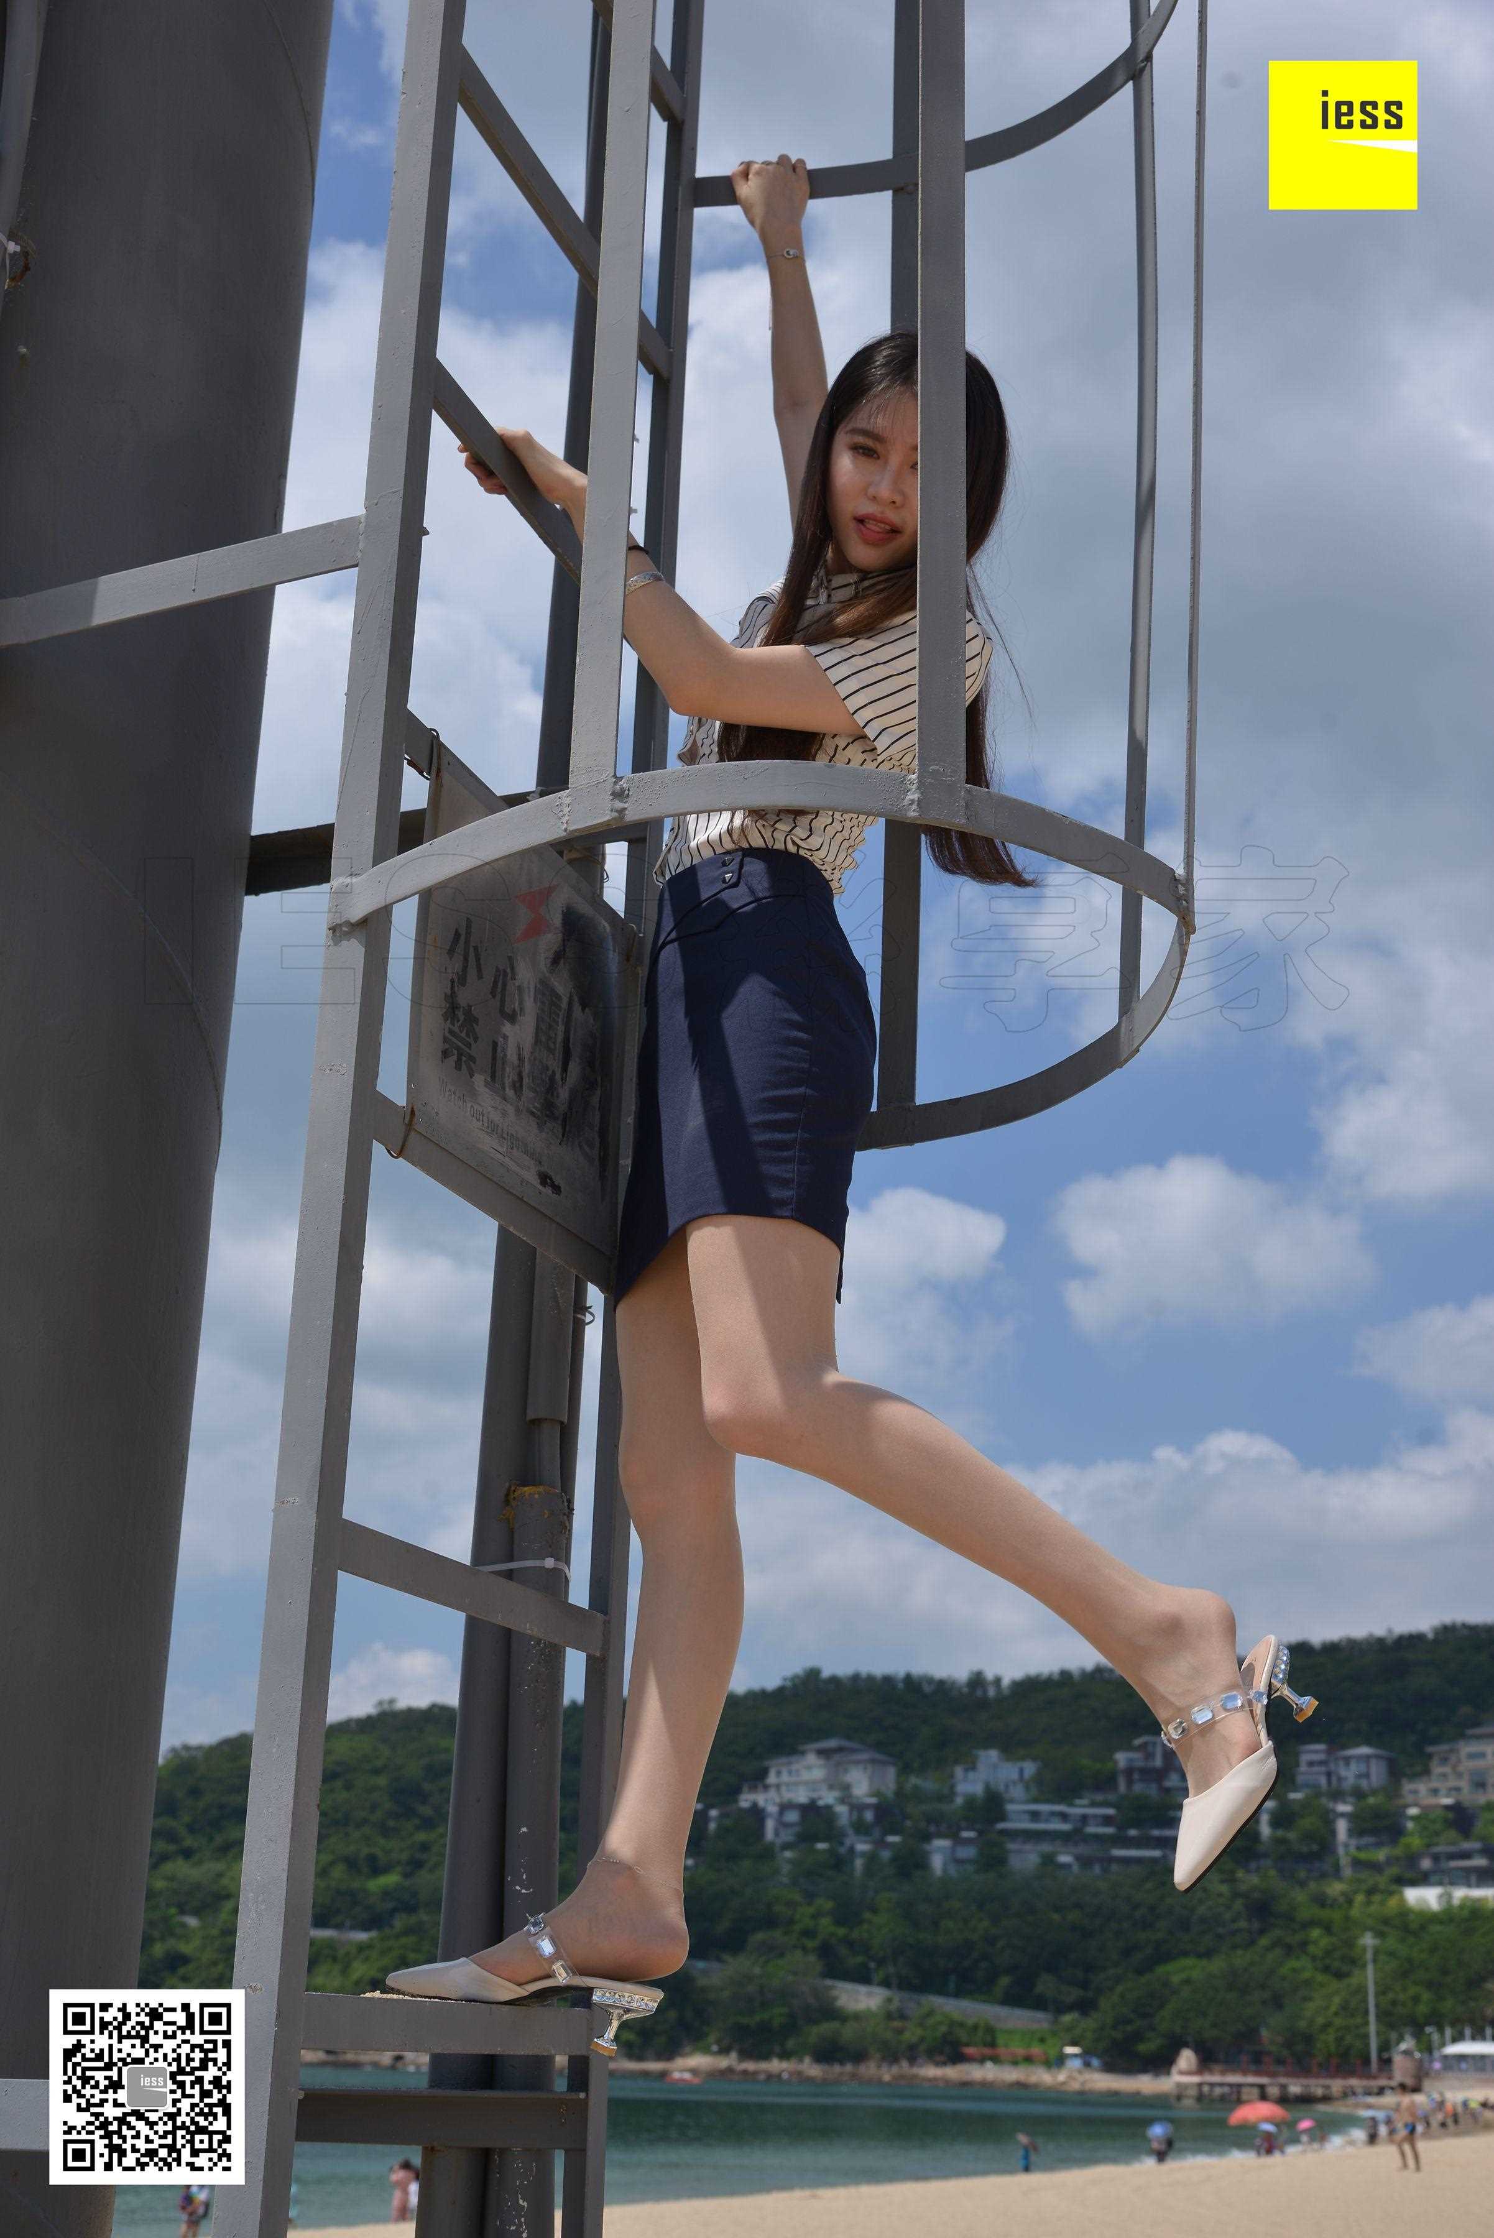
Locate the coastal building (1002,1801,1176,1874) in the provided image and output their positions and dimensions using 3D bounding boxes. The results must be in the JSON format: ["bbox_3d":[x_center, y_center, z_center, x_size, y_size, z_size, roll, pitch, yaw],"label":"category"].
[{"bbox_3d":[56.390,118.670,451.260,26.830,10.630,12.000,-4,-20,16],"label":"coastal building"}]

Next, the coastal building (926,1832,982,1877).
[{"bbox_3d":[34.330,121.660,452.680,8.170,6.600,8.000,-2,-19,12],"label":"coastal building"}]

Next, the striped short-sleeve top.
[{"bbox_3d":[0.074,-0.373,2.610,0.250,0.380,0.370,21,-21,-28],"label":"striped short-sleeve top"}]

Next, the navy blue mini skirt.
[{"bbox_3d":[-0.001,-0.049,2.500,0.230,0.400,0.320,9,-20,-16],"label":"navy blue mini skirt"}]

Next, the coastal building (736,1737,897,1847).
[{"bbox_3d":[12.180,117.100,475.650,24.290,17.160,15.000,-4,-20,18],"label":"coastal building"}]

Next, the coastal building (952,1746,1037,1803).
[{"bbox_3d":[43.120,113.790,474.650,12.720,8.770,10.000,-5,-20,18],"label":"coastal building"}]

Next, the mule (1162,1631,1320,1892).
[{"bbox_3d":[0.379,0.504,2.186,0.090,0.237,0.080,44,-36,4],"label":"mule"}]

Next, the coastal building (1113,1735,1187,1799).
[{"bbox_3d":[70.450,111.770,471.850,12.400,10.060,11.000,-4,-20,18],"label":"coastal building"}]

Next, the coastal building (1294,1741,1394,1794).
[{"bbox_3d":[101.650,110.640,466.400,13.330,7.640,11.000,-10,-22,31],"label":"coastal building"}]

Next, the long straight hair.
[{"bbox_3d":[0.127,-0.497,2.640,0.300,0.560,0.250,-4,-20,17],"label":"long straight hair"}]

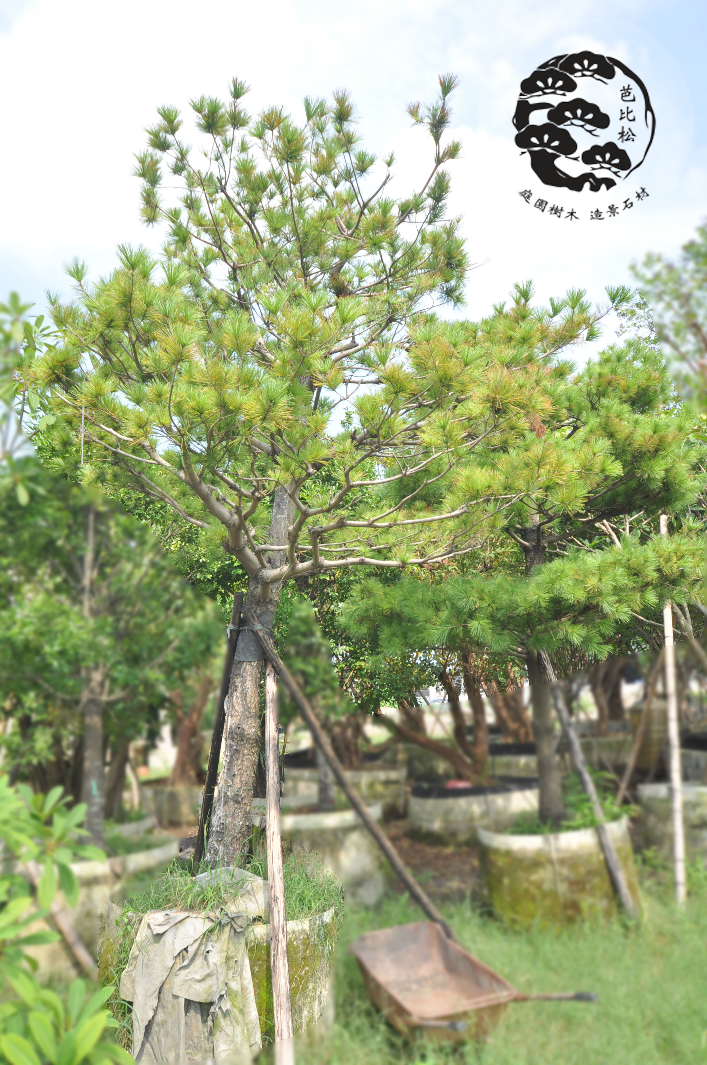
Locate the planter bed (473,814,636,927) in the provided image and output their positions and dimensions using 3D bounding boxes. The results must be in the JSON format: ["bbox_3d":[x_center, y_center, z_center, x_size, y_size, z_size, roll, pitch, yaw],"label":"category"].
[{"bbox_3d":[1.395,2.274,5.449,1.050,0.570,1.050,-1,-10,0],"label":"planter bed"}]

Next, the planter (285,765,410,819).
[{"bbox_3d":[-0.076,3.112,9.520,1.480,0.570,1.450,0,-9,0],"label":"planter"}]

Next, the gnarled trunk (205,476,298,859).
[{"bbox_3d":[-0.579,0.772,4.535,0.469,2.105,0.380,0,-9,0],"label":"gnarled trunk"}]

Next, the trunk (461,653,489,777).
[{"bbox_3d":[1.360,2.055,8.934,0.326,1.401,0.280,0,-9,0],"label":"trunk"}]

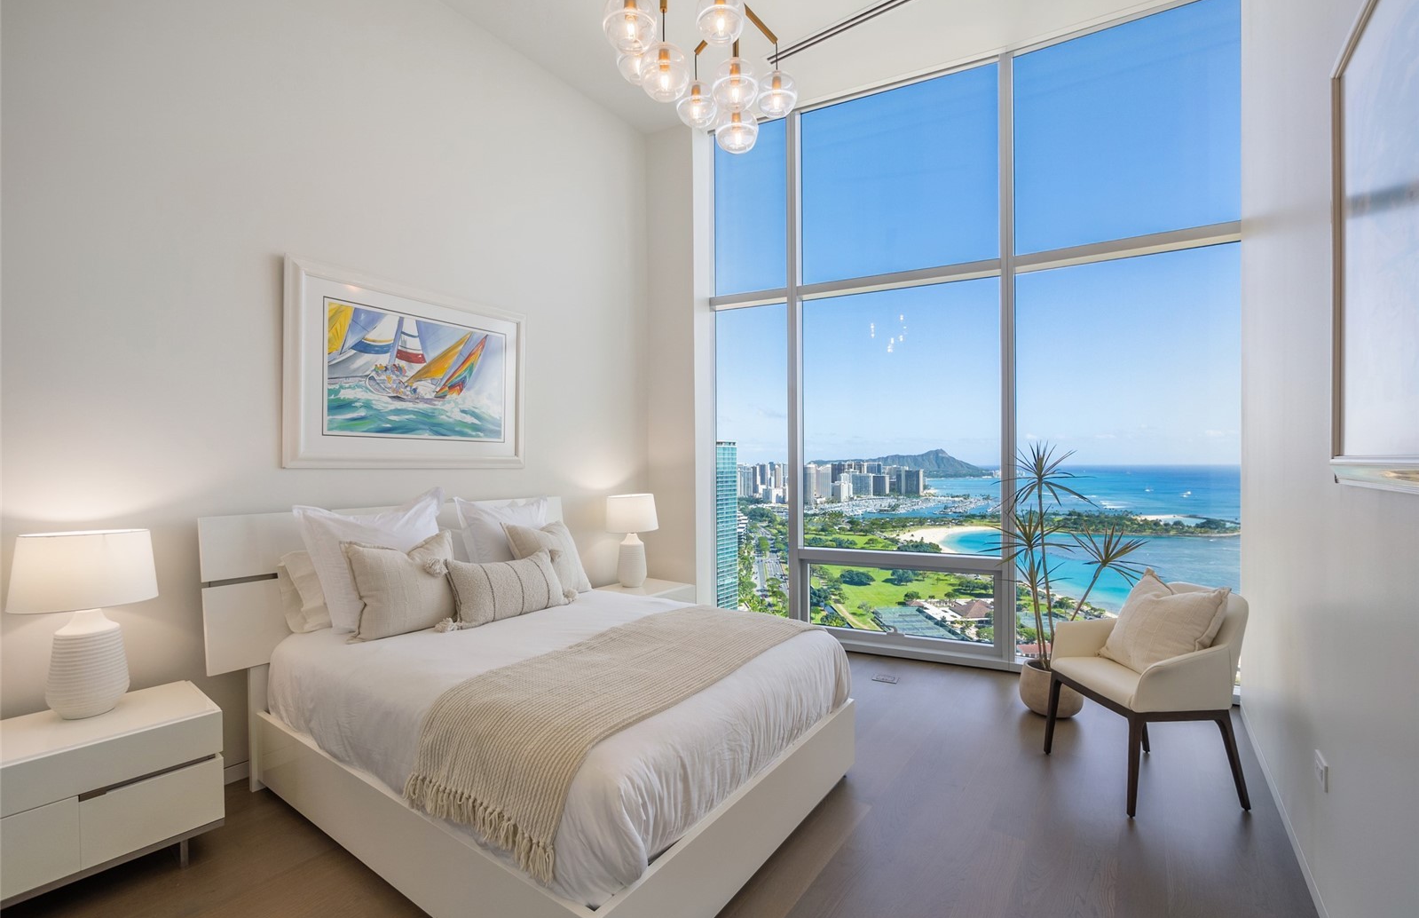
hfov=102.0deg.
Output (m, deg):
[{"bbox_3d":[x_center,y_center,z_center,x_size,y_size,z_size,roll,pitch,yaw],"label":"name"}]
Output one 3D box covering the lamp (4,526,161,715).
[{"bbox_3d":[-2.284,0.605,2.111,0.378,0.653,0.378,-1,-1,35],"label":"lamp"}]

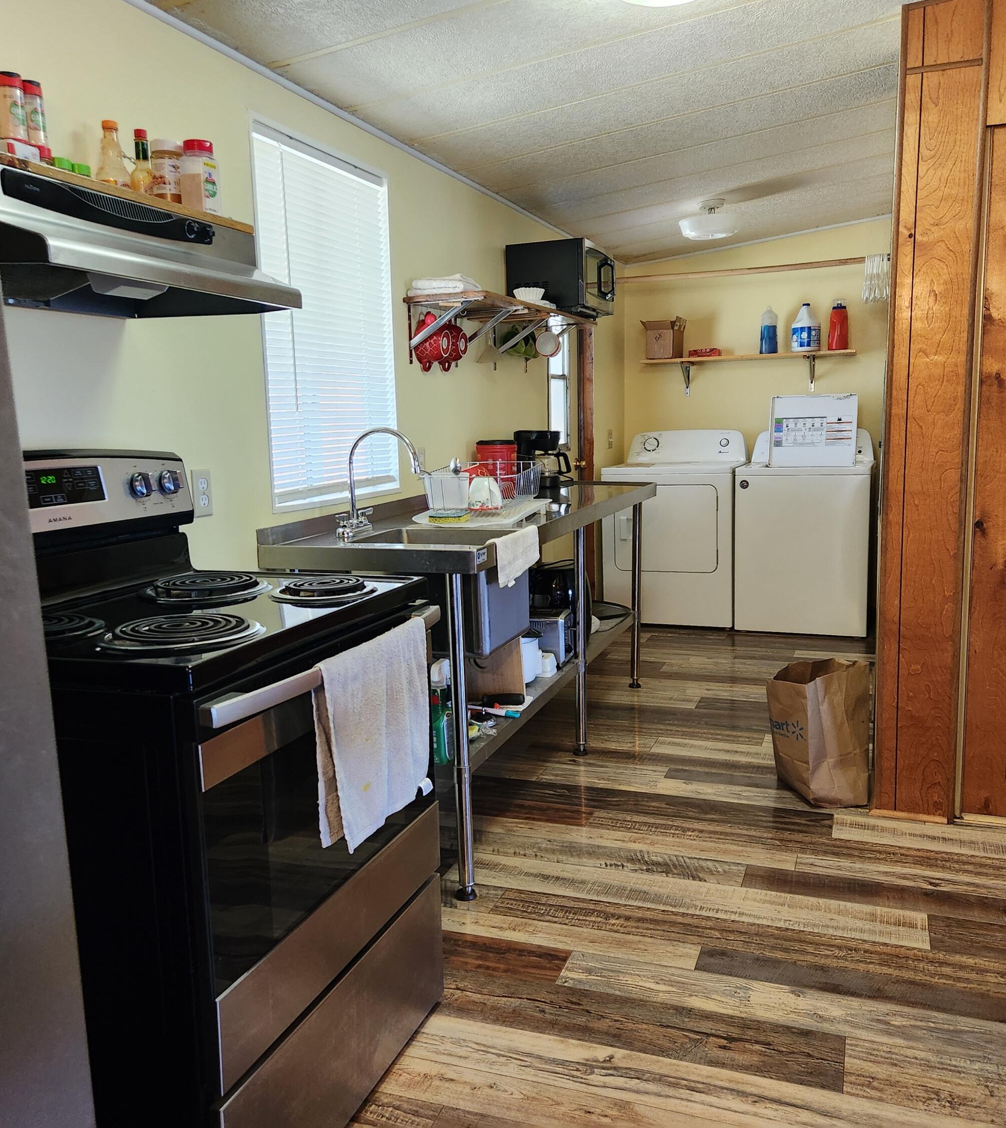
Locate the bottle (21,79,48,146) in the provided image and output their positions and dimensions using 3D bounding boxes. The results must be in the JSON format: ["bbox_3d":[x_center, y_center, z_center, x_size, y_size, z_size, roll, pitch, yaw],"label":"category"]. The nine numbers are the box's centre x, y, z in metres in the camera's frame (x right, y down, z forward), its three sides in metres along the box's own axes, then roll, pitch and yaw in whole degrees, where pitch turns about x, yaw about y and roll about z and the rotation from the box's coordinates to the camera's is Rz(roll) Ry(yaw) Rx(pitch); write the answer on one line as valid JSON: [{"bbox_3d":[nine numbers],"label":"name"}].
[{"bbox_3d":[-0.791,-0.752,1.685,0.043,0.117,0.043,1,9,19],"label":"bottle"}]

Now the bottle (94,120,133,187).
[{"bbox_3d":[-0.707,-0.725,1.818,0.064,0.157,0.064,1,9,19],"label":"bottle"}]

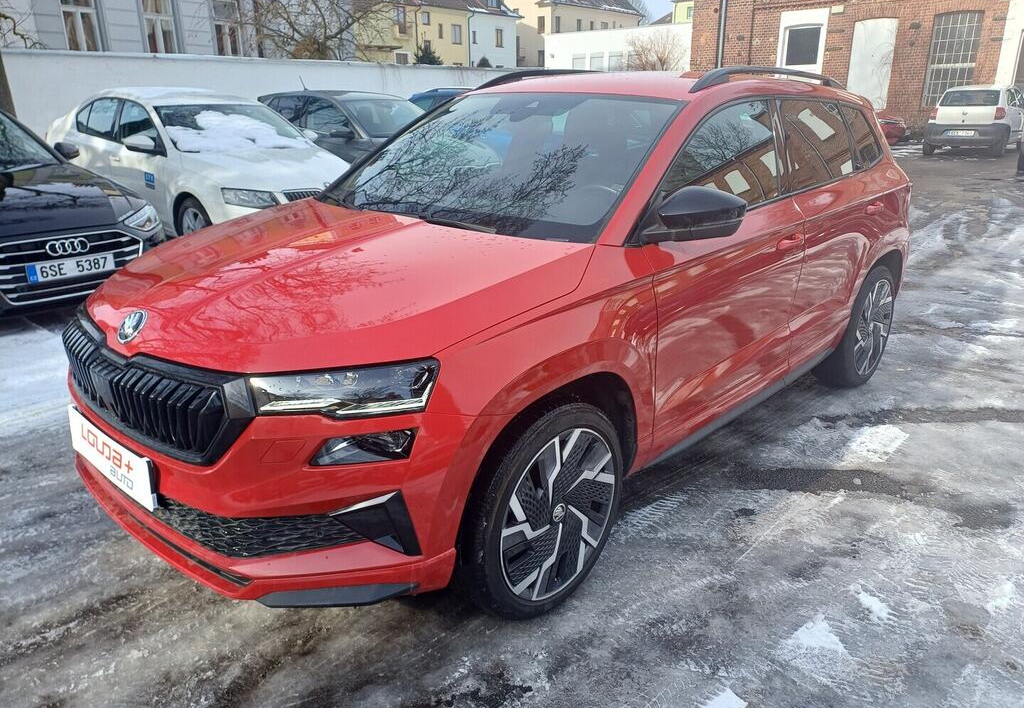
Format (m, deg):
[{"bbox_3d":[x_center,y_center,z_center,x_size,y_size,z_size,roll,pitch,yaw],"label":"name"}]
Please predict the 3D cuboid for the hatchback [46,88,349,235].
[{"bbox_3d":[-3.325,-1.991,7.891,4.660,1.470,1.814,16,25,39],"label":"hatchback"}]

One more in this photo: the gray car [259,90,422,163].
[{"bbox_3d":[-1.909,-2.707,9.905,4.300,1.480,1.785,17,26,41],"label":"gray car"}]

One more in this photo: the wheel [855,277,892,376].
[{"bbox_3d":[1.890,-0.158,4.035,0.180,0.515,0.515,17,25,41],"label":"wheel"}]

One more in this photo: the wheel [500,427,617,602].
[{"bbox_3d":[0.086,0.450,2.208,0.180,0.515,0.515,17,25,41],"label":"wheel"}]

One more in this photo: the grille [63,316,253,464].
[{"bbox_3d":[-1.050,0.081,2.082,1.120,0.260,0.170,17,25,41],"label":"grille"}]

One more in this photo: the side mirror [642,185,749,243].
[{"bbox_3d":[0.573,-0.440,2.318,0.250,0.170,0.200,17,25,41],"label":"side mirror"}]

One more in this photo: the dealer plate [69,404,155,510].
[{"bbox_3d":[-1.123,0.275,2.067,0.540,0.140,0.030,17,25,41],"label":"dealer plate"}]

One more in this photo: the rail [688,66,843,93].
[{"bbox_3d":[1.164,-1.176,3.192,0.060,0.110,1.500,17,25,41],"label":"rail"}]

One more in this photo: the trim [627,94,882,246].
[{"bbox_3d":[1.133,-0.825,3.077,0.200,0.460,2.430,17,25,41],"label":"trim"}]

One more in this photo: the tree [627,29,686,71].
[{"bbox_3d":[5.481,-10.456,28.363,2.200,3.600,2.100,-1,19,0],"label":"tree"}]

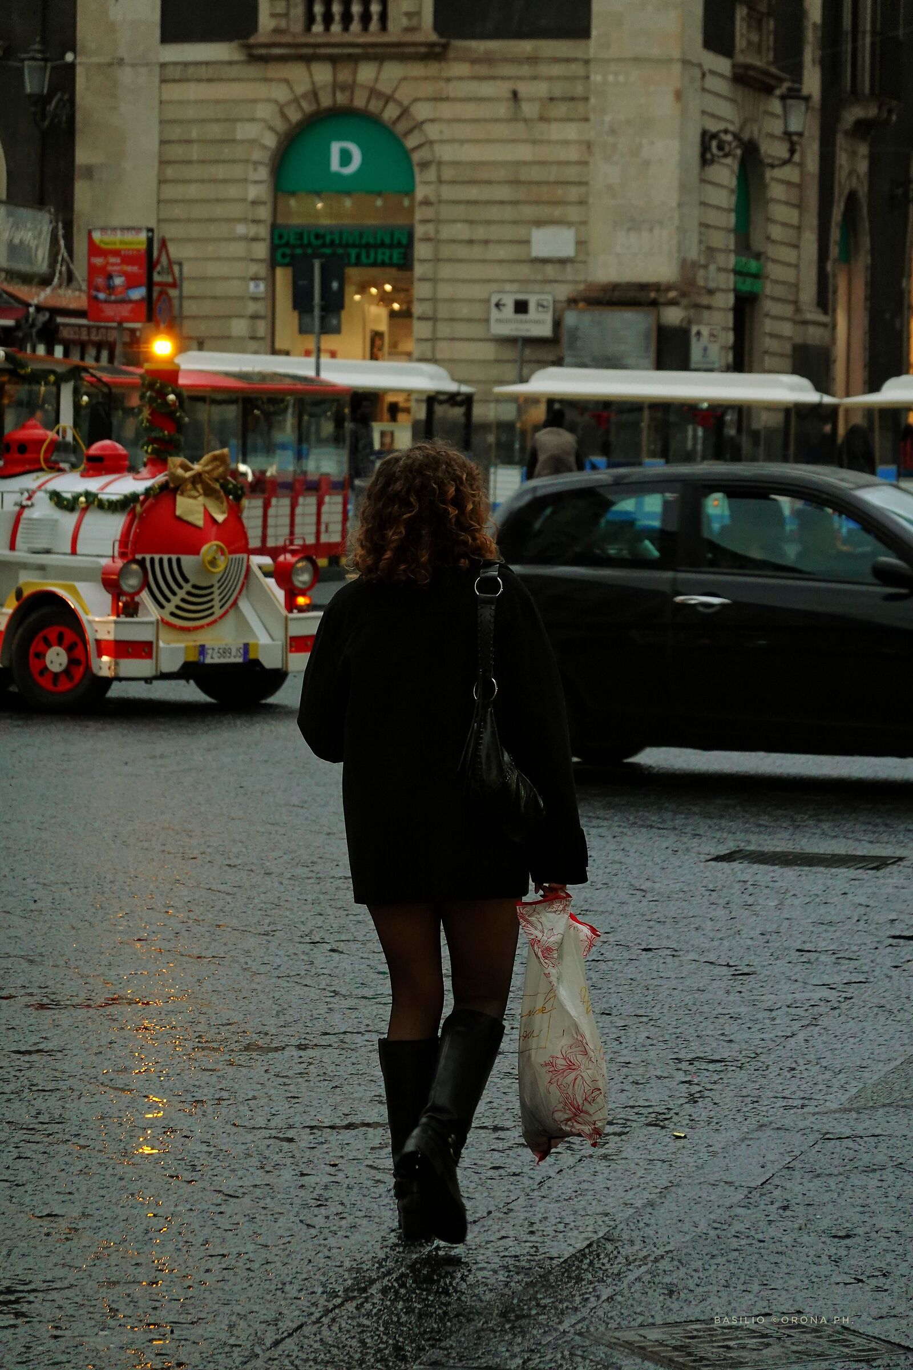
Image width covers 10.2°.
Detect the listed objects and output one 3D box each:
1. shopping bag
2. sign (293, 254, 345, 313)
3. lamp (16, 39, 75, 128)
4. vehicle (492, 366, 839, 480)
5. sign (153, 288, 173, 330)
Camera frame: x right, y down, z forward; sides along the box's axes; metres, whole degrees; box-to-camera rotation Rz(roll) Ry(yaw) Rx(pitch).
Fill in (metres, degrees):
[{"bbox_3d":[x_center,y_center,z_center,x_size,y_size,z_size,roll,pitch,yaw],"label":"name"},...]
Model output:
[{"bbox_3d":[0.217,0.702,10.600,0.185,0.550,0.200,1,3,-3],"label":"shopping bag"},{"bbox_3d":[-1.567,-4.583,58.500,0.620,0.635,0.050,2,3,20],"label":"sign"},{"bbox_3d":[-6.743,-9.824,84.200,0.480,1.450,1.700,2,3,18],"label":"lamp"},{"bbox_3d":[3.075,-3.379,75.000,4.750,2.450,1.750,2,3,22],"label":"vehicle"},{"bbox_3d":[-4.474,-5.740,78.500,0.050,0.600,0.600,2,3,25],"label":"sign"}]

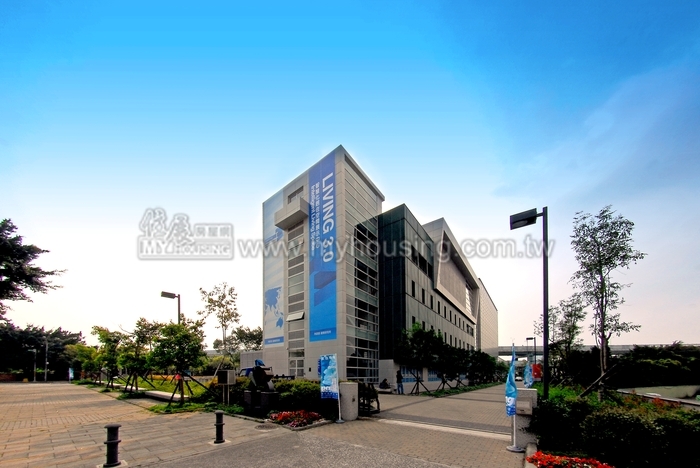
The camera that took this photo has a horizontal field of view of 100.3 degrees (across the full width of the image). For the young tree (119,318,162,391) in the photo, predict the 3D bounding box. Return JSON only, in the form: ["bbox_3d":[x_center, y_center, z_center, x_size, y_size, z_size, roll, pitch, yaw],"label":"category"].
[{"bbox_3d":[-15.072,8.705,21.000,3.100,5.200,3.000,0,-11,0],"label":"young tree"}]

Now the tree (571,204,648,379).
[{"bbox_3d":[10.627,2.734,12.000,3.100,7.800,3.000,0,-11,0],"label":"tree"}]

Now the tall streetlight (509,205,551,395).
[{"bbox_3d":[5.180,2.129,8.400,1.000,6.000,0.400,-7,-10,39],"label":"tall streetlight"}]

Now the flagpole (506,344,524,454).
[{"bbox_3d":[3.345,3.305,5.900,0.370,2.200,0.370,-7,-13,31],"label":"flagpole"}]

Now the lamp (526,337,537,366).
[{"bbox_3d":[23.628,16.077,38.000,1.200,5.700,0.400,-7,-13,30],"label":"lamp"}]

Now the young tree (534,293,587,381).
[{"bbox_3d":[16.586,8.273,23.000,4.000,7.000,3.700,0,-11,0],"label":"young tree"}]

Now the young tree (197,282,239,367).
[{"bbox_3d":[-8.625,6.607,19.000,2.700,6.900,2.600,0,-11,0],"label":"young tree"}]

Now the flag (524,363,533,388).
[{"bbox_3d":[10.291,8.144,16.800,0.500,1.450,0.200,-7,-13,31],"label":"flag"}]

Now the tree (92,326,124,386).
[{"bbox_3d":[-22.338,11.377,27.000,3.000,5.700,2.900,0,-11,0],"label":"tree"}]

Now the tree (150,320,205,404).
[{"bbox_3d":[-8.519,6.334,14.500,2.800,4.200,2.700,0,-11,0],"label":"tree"}]

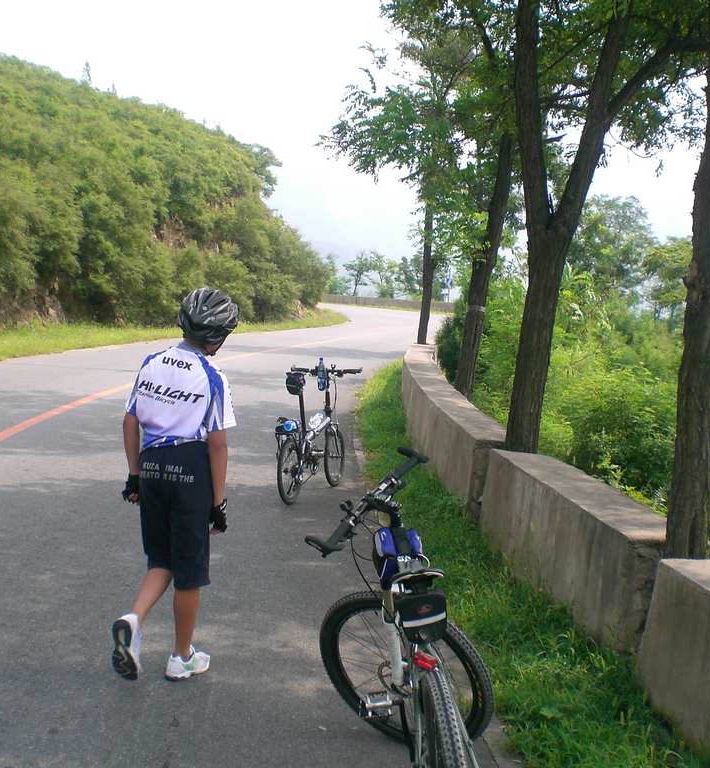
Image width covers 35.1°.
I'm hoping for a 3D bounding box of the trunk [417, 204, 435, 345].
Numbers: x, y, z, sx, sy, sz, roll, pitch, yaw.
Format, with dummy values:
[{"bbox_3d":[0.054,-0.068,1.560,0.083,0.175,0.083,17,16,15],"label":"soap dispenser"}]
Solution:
[{"bbox_3d":[1.291,-1.906,20.500,0.230,2.750,0.220,3,5,0],"label":"trunk"}]

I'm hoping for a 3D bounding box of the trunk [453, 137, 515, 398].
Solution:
[{"bbox_3d":[1.316,-1.151,11.600,0.260,2.980,0.250,10,5,-1],"label":"trunk"}]

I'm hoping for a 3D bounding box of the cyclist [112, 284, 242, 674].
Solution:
[{"bbox_3d":[-0.759,0.414,4.730,0.480,1.640,0.470,2,5,18],"label":"cyclist"}]

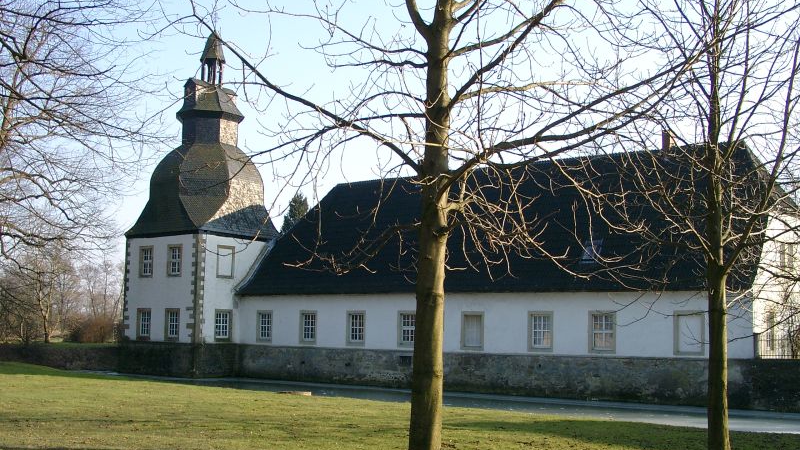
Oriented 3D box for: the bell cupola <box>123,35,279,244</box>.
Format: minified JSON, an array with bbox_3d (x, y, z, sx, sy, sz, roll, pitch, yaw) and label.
[{"bbox_3d":[-11.286,-5.209,54.393,6.293,12.512,6.293,-4,-8,35],"label":"bell cupola"}]

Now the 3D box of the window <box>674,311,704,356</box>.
[{"bbox_3d":[9.930,3.733,31.546,1.069,1.520,0.200,-4,-8,35],"label":"window"}]

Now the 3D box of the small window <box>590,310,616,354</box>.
[{"bbox_3d":[7.331,3.894,33.350,1.049,1.520,0.200,-4,-8,35],"label":"small window"}]

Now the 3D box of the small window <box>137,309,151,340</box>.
[{"bbox_3d":[-14.211,5.530,51.496,1.224,1.803,0.220,-4,-8,35],"label":"small window"}]

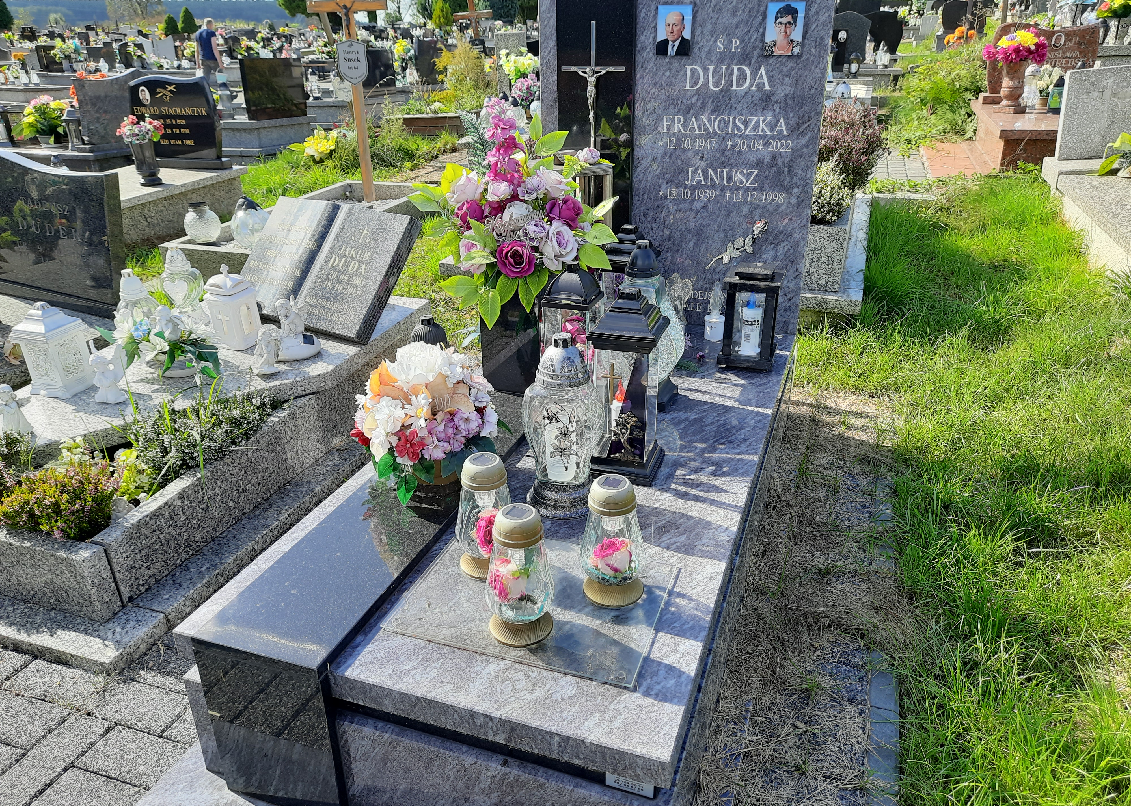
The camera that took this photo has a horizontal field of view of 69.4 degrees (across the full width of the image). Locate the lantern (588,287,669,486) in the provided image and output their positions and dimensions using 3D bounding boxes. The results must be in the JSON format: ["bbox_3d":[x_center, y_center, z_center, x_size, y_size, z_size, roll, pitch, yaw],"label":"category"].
[{"bbox_3d":[0.126,-0.043,1.617,0.131,0.384,0.131,8,26,18],"label":"lantern"}]

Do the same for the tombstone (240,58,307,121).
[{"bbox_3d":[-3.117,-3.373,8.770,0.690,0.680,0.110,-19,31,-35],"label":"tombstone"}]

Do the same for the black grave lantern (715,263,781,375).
[{"bbox_3d":[0.512,-0.238,2.221,0.148,0.252,0.148,9,26,20],"label":"black grave lantern"}]

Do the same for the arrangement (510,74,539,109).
[{"bbox_3d":[-0.388,-2.974,7.800,0.280,0.310,0.270,-1,25,0],"label":"arrangement"}]

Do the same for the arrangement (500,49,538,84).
[{"bbox_3d":[-0.430,-3.120,7.571,0.380,0.330,0.310,-1,25,0],"label":"arrangement"}]

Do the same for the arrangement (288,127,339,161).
[{"bbox_3d":[-2.288,-2.322,7.335,0.440,0.310,0.360,-7,25,-14],"label":"arrangement"}]

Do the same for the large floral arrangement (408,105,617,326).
[{"bbox_3d":[-0.136,-0.461,2.042,0.530,0.530,0.370,5,25,11],"label":"large floral arrangement"}]

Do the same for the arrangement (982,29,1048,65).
[{"bbox_3d":[3.135,-2.482,5.700,0.430,0.250,0.360,9,26,19],"label":"arrangement"}]

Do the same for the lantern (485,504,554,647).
[{"bbox_3d":[-0.067,0.247,1.196,0.100,0.199,0.100,-1,25,0],"label":"lantern"}]

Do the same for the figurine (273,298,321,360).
[{"bbox_3d":[-0.812,-0.235,2.461,0.095,0.163,0.132,14,29,29],"label":"figurine"}]

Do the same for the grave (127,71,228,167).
[{"bbox_3d":[-2.928,-2.097,6.082,0.760,0.650,0.150,4,25,10],"label":"grave"}]

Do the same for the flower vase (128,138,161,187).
[{"bbox_3d":[-2.795,-1.610,5.440,0.155,0.290,0.155,4,25,10],"label":"flower vase"}]

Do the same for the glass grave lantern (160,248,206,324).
[{"bbox_3d":[-1.319,-0.404,2.809,0.125,0.260,0.090,0,25,2],"label":"glass grave lantern"}]

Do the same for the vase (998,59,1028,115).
[{"bbox_3d":[3.483,-2.460,6.320,0.165,0.385,0.165,-12,27,-23],"label":"vase"}]

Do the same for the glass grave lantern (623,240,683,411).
[{"bbox_3d":[0.182,-0.189,1.932,0.199,0.386,0.124,8,26,18],"label":"glass grave lantern"}]

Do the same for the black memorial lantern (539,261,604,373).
[{"bbox_3d":[0.019,-0.120,1.823,0.115,0.380,0.115,8,26,18],"label":"black memorial lantern"}]

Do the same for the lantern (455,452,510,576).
[{"bbox_3d":[-0.146,0.203,1.515,0.114,0.222,0.114,0,25,0],"label":"lantern"}]

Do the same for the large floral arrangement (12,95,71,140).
[{"bbox_3d":[-3.721,-2.027,5.800,0.420,0.320,0.360,-6,25,-11],"label":"large floral arrangement"}]

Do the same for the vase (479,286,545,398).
[{"bbox_3d":[-0.115,-0.184,2.059,0.160,0.290,0.130,8,26,18],"label":"vase"}]

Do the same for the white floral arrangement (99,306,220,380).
[{"bbox_3d":[-1.209,-0.187,2.455,0.340,0.200,0.250,-12,27,-23],"label":"white floral arrangement"}]

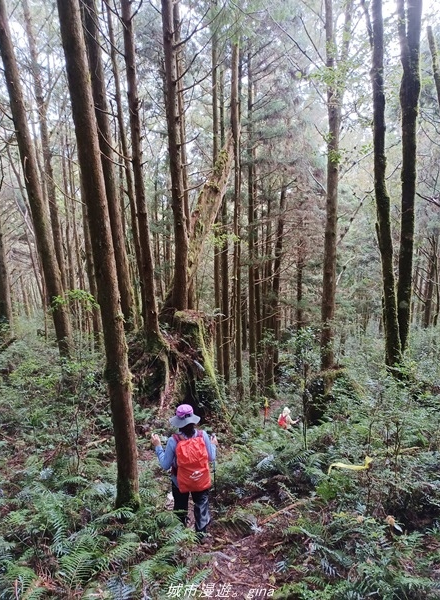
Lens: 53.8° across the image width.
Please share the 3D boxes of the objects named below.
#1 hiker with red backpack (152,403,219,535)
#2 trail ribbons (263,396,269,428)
[{"bbox_3d":[-0.352,1.836,4.578,0.680,1.600,0.600,-4,14,-7],"label":"hiker with red backpack"},{"bbox_3d":[1.395,3.375,13.000,0.160,0.950,0.100,-2,15,0],"label":"trail ribbons"}]

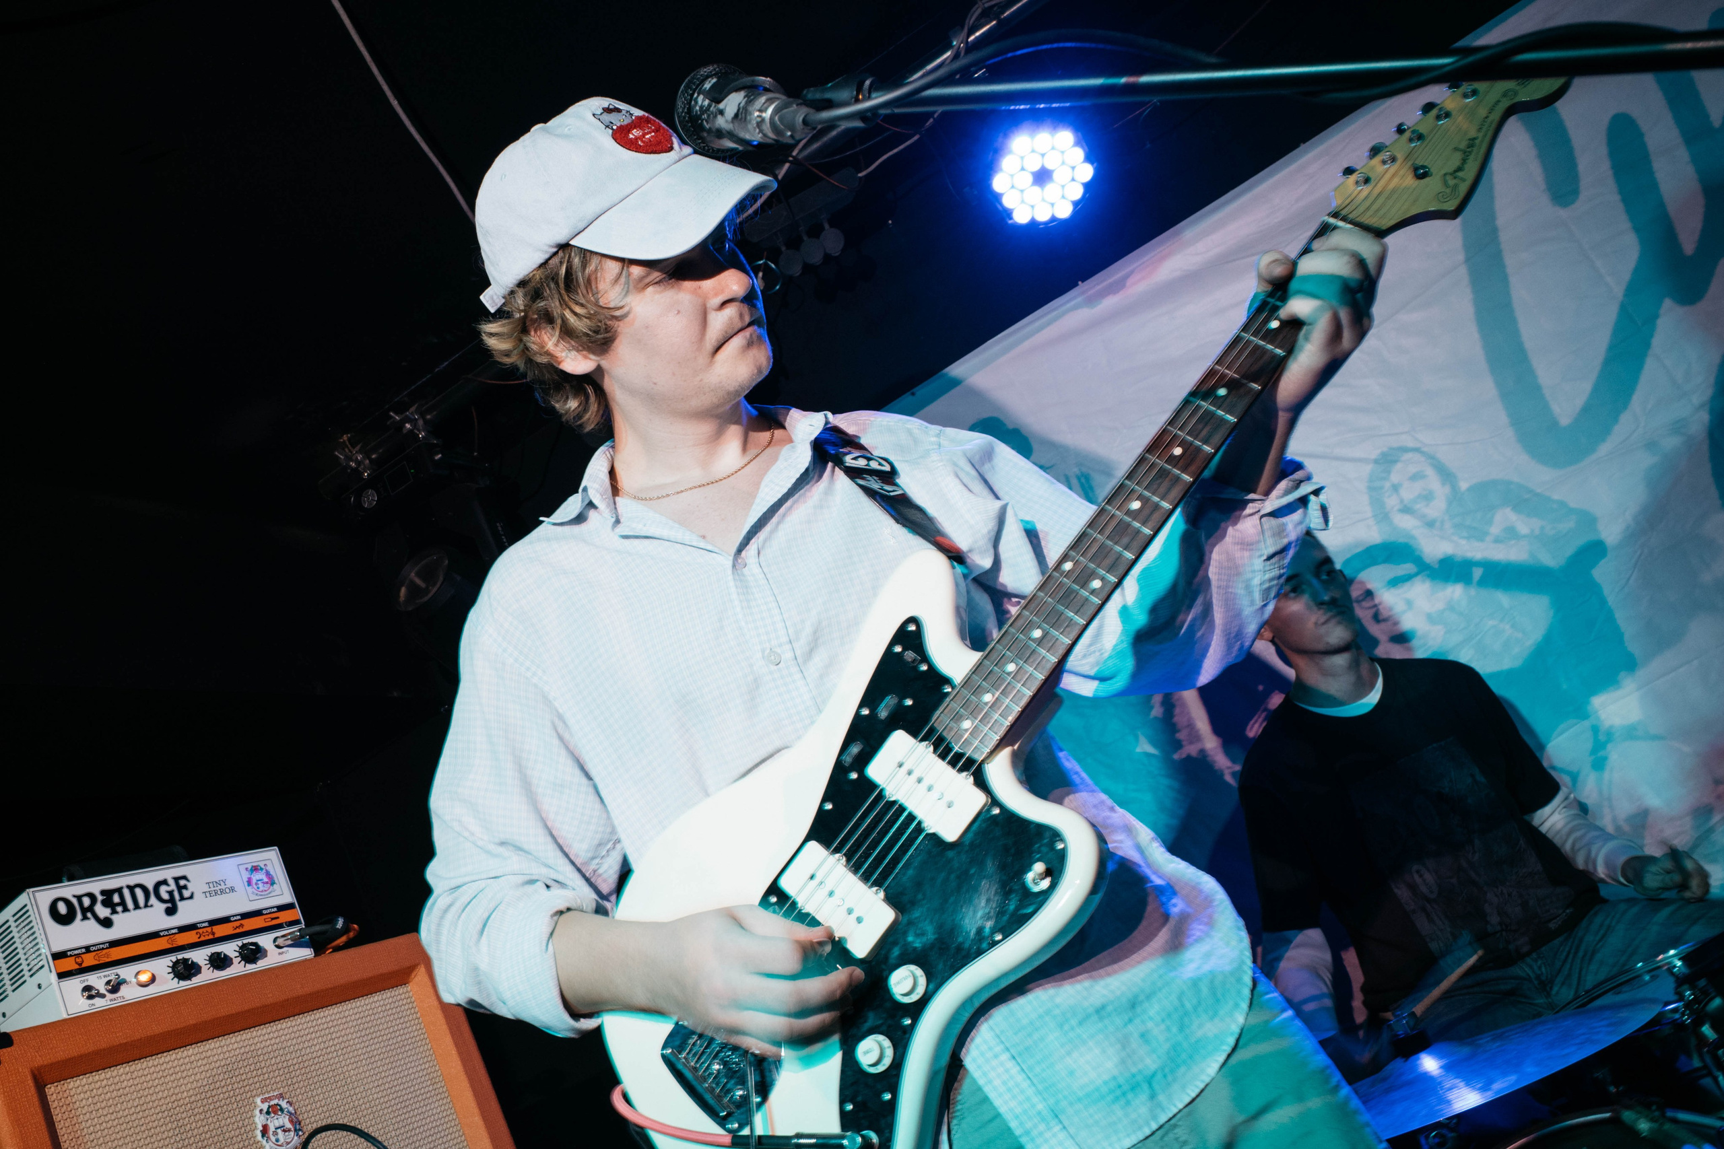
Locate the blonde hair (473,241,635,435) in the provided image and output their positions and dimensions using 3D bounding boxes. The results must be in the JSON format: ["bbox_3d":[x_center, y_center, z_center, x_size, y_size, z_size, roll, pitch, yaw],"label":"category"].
[{"bbox_3d":[-0.234,-0.212,1.119,0.165,0.165,0.165,-15,17,28],"label":"blonde hair"}]

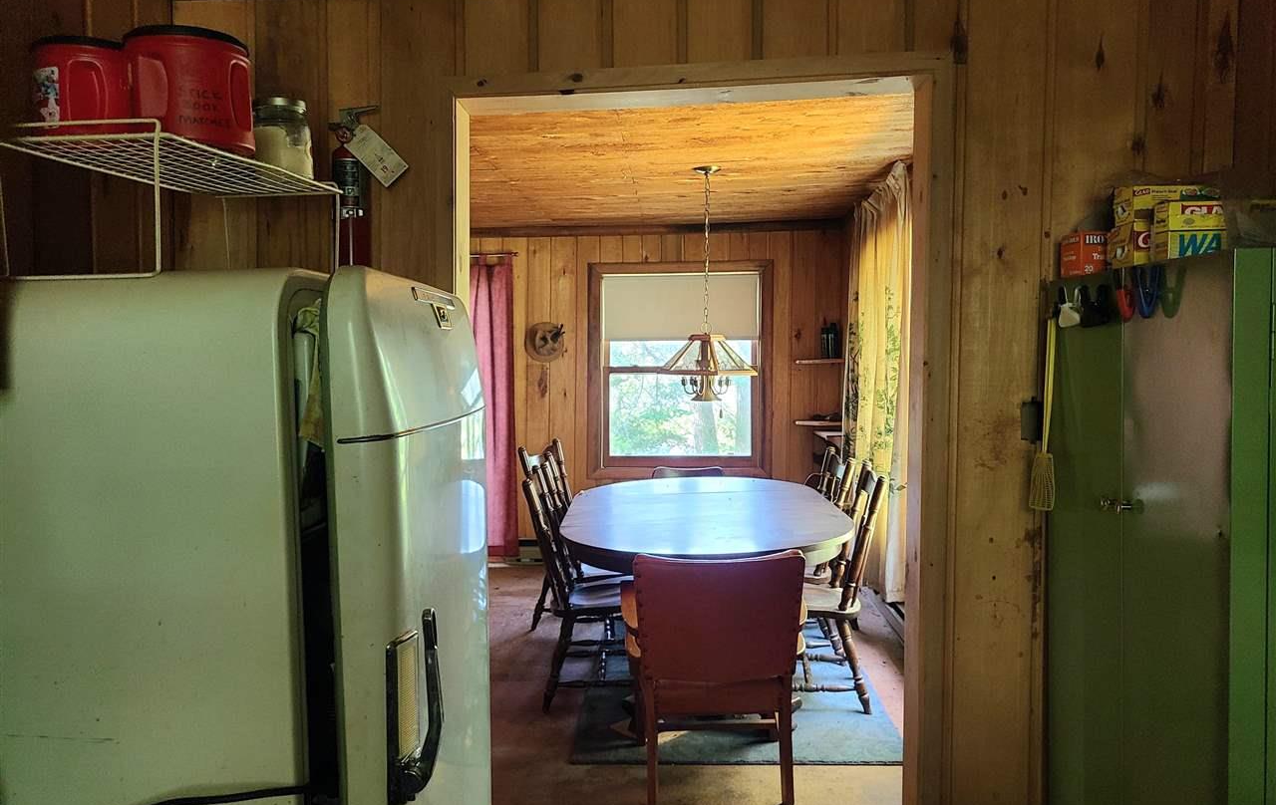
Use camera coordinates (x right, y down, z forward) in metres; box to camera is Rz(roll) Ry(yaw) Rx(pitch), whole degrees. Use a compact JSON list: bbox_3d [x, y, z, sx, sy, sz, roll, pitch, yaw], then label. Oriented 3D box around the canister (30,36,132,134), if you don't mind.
[{"bbox_3d":[-0.750,-0.410,1.298,0.120,0.132,0.120,-2,4,-30],"label":"canister"}]

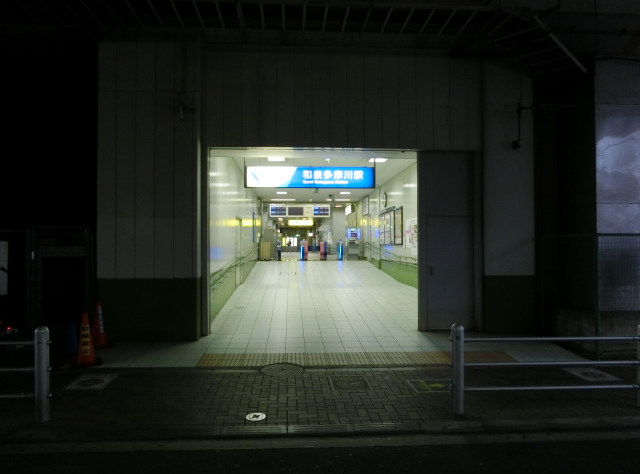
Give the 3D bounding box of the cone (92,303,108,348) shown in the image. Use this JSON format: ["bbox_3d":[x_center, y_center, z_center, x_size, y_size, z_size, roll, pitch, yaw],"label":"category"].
[{"bbox_3d":[-3.433,1.371,7.218,0.360,0.700,0.360,0,-1,-4],"label":"cone"}]

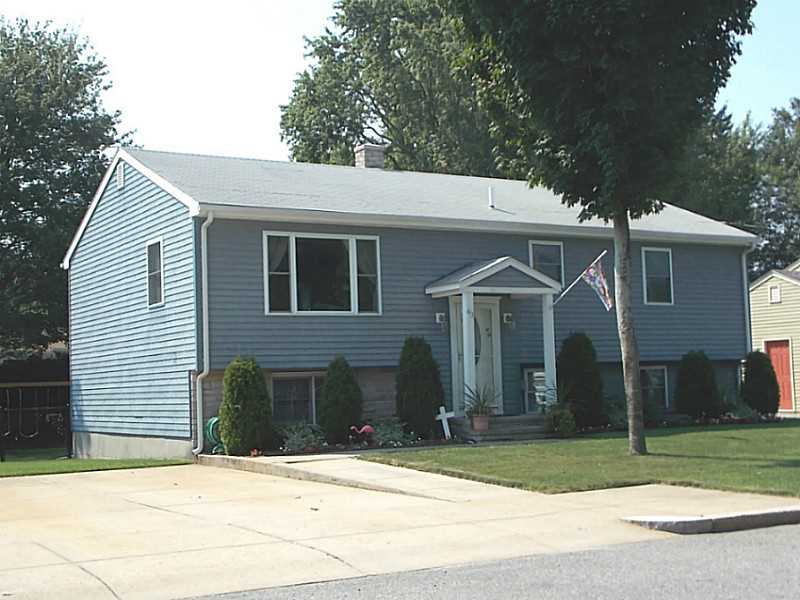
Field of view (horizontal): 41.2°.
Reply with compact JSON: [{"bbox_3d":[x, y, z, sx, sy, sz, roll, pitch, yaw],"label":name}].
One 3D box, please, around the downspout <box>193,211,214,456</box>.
[{"bbox_3d":[-3.413,0.569,18.289,0.240,4.180,0.630,1,-5,-32],"label":"downspout"}]

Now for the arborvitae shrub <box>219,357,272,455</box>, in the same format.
[{"bbox_3d":[-2.611,1.783,18.085,0.910,1.650,0.900,-2,-4,0],"label":"arborvitae shrub"}]

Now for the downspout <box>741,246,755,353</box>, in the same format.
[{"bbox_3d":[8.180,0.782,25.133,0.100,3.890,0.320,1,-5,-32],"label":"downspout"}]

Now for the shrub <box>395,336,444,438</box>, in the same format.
[{"bbox_3d":[0.365,1.618,19.933,0.920,1.880,0.900,-2,-4,0],"label":"shrub"}]

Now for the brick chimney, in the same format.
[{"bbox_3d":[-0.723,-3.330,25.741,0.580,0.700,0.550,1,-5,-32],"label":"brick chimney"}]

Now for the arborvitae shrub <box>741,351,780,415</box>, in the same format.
[{"bbox_3d":[8.343,1.957,24.677,0.952,1.545,0.952,1,-5,-32],"label":"arborvitae shrub"}]

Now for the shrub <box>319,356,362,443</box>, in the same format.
[{"bbox_3d":[-1.046,1.783,18.805,0.770,1.637,0.770,-2,-5,0],"label":"shrub"}]

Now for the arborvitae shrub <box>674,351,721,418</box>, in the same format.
[{"bbox_3d":[6.571,1.900,23.560,0.997,1.561,0.997,1,-5,-32],"label":"arborvitae shrub"}]

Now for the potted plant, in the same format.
[{"bbox_3d":[1.498,1.988,19.535,0.600,0.870,0.570,-2,-4,0],"label":"potted plant"}]

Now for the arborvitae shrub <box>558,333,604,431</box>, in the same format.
[{"bbox_3d":[3.700,1.661,21.706,0.940,1.978,0.940,-2,-5,0],"label":"arborvitae shrub"}]

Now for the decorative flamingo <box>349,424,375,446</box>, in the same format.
[{"bbox_3d":[-0.662,2.368,18.513,0.440,0.400,0.150,0,-5,-21],"label":"decorative flamingo"}]

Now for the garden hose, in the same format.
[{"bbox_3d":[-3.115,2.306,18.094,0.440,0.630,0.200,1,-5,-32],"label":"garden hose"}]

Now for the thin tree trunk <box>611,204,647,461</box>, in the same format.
[{"bbox_3d":[3.537,0.483,16.312,0.330,3.680,0.310,1,-5,-32],"label":"thin tree trunk"}]

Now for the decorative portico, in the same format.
[{"bbox_3d":[1.871,0.747,20.824,2.400,3.030,1.200,1,-5,-32],"label":"decorative portico"}]

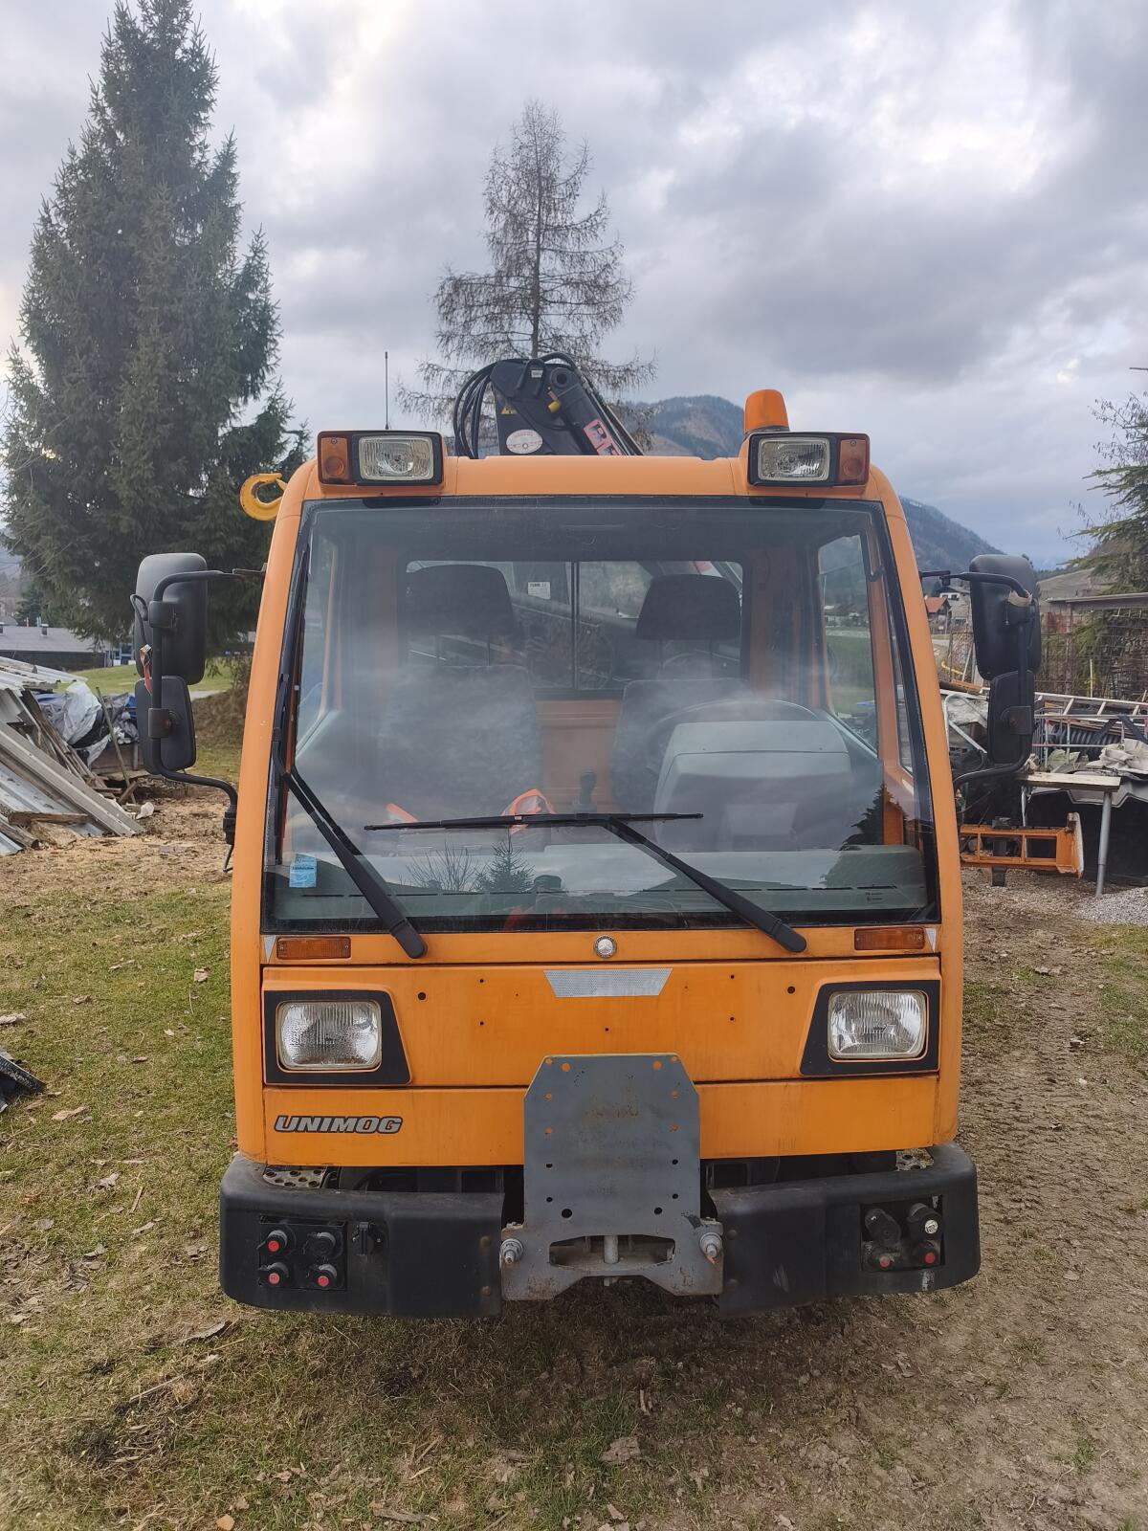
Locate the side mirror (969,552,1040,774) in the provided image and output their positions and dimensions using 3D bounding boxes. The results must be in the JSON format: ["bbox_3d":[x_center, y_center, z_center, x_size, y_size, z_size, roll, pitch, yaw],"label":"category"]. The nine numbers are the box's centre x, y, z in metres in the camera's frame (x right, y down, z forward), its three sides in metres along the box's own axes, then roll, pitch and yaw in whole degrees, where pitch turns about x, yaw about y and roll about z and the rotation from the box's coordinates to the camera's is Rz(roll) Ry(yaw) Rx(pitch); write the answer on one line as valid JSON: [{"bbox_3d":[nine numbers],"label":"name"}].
[{"bbox_3d":[0.970,-0.229,2.300,0.140,0.478,0.100,-1,6,-10],"label":"side mirror"}]

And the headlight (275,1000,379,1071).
[{"bbox_3d":[-0.494,0.541,2.090,0.206,0.143,0.080,-1,6,-2],"label":"headlight"}]

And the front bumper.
[{"bbox_3d":[0.055,0.973,2.167,1.580,0.220,0.290,-1,6,-2],"label":"front bumper"}]

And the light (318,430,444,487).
[{"bbox_3d":[-0.429,-0.685,2.310,0.274,0.121,0.130,-1,6,-2],"label":"light"}]

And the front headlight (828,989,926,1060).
[{"bbox_3d":[0.621,0.529,2.130,0.200,0.146,0.080,-1,6,-2],"label":"front headlight"}]

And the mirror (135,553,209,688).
[{"bbox_3d":[-0.884,-0.319,2.240,0.145,0.280,0.090,1,6,10],"label":"mirror"}]

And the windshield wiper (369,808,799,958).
[{"bbox_3d":[0.022,0.238,2.085,0.889,0.273,0.070,-1,-6,-2],"label":"windshield wiper"}]

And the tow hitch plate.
[{"bbox_3d":[0.074,0.825,2.050,0.434,0.463,0.090,-1,6,-2],"label":"tow hitch plate"}]

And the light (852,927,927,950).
[{"bbox_3d":[0.650,0.355,2.100,0.148,0.048,0.030,-1,6,-2],"label":"light"}]

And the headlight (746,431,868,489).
[{"bbox_3d":[0.527,-0.694,2.350,0.277,0.123,0.130,-1,6,-2],"label":"headlight"}]

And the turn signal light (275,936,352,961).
[{"bbox_3d":[-0.525,0.367,2.060,0.152,0.047,0.030,-1,6,-2],"label":"turn signal light"}]

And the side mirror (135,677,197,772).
[{"bbox_3d":[-0.898,-0.092,2.240,0.130,0.205,0.070,1,6,10],"label":"side mirror"}]

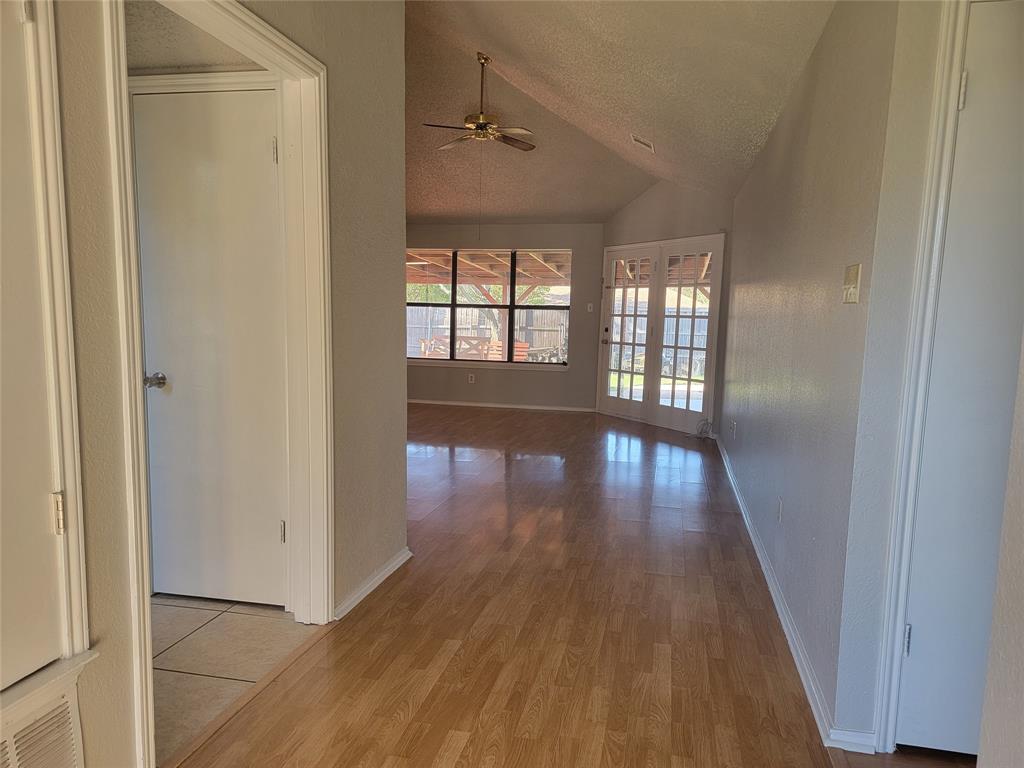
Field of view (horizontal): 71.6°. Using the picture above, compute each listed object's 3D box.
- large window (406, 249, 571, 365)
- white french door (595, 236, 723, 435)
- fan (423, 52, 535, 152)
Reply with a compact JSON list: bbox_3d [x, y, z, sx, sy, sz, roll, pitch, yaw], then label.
[{"bbox_3d":[-0.371,-1.036,9.426,2.294,1.490,0.120,3,6,11],"label":"large window"},{"bbox_3d":[1.670,-0.579,8.190,0.140,2.097,2.011,-2,6,-30],"label":"white french door"},{"bbox_3d":[-0.281,-2.720,6.759,1.170,0.801,1.170,1,6,0],"label":"fan"}]

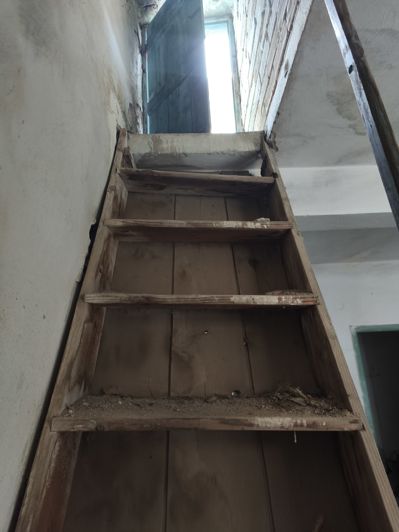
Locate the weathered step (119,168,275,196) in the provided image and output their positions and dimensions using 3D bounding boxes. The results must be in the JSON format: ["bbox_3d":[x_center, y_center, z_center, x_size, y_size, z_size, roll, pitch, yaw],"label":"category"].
[{"bbox_3d":[-0.011,-0.344,1.515,0.630,0.027,0.165,3,-12,-1],"label":"weathered step"}]

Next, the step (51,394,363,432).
[{"bbox_3d":[0.015,0.336,0.798,0.630,0.029,0.165,1,-10,-1],"label":"step"}]

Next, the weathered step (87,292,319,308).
[{"bbox_3d":[0.004,0.112,1.036,0.630,0.026,0.165,1,-13,-1],"label":"weathered step"}]

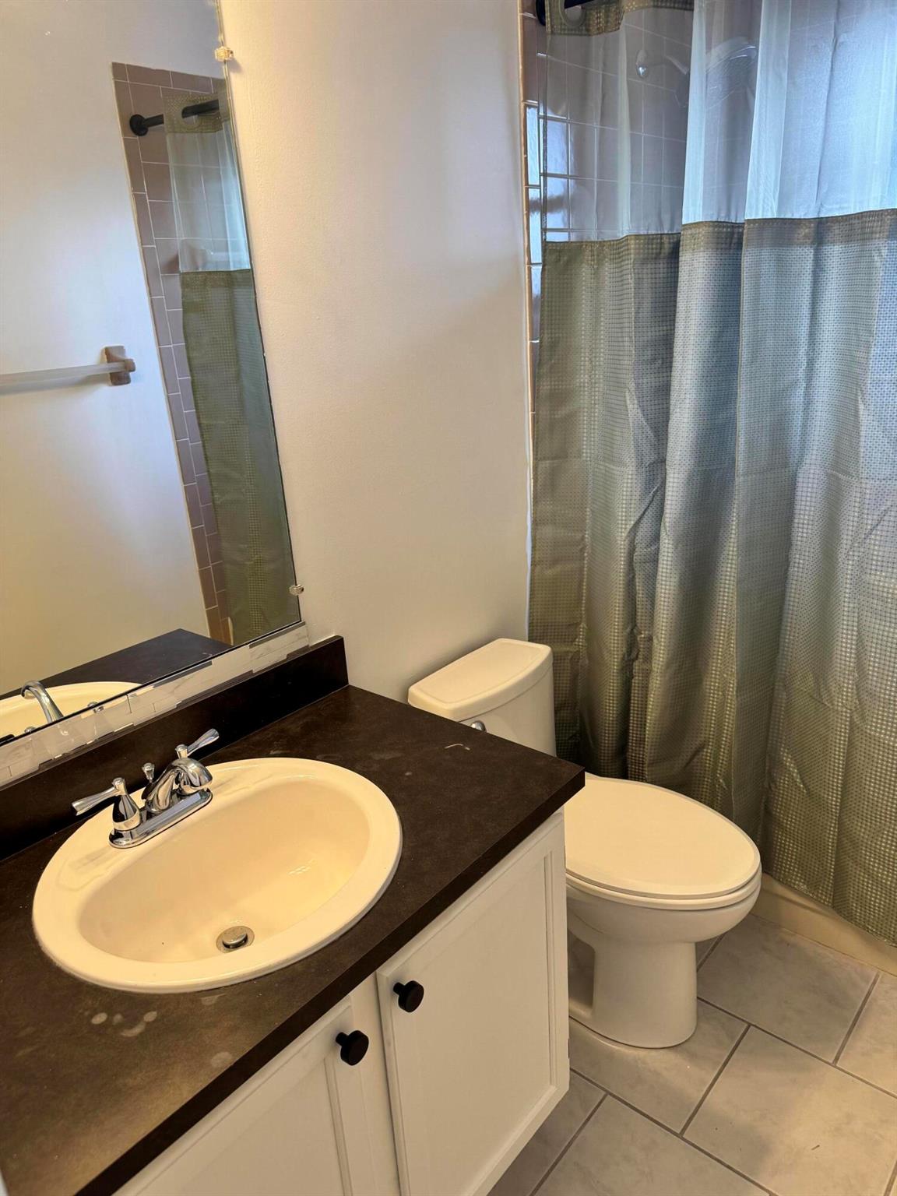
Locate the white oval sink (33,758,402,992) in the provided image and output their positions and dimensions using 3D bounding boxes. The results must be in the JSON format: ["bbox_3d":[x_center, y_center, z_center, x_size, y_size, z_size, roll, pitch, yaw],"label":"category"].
[{"bbox_3d":[-0.298,0.417,1.144,0.475,0.178,0.480,13,26,39],"label":"white oval sink"}]

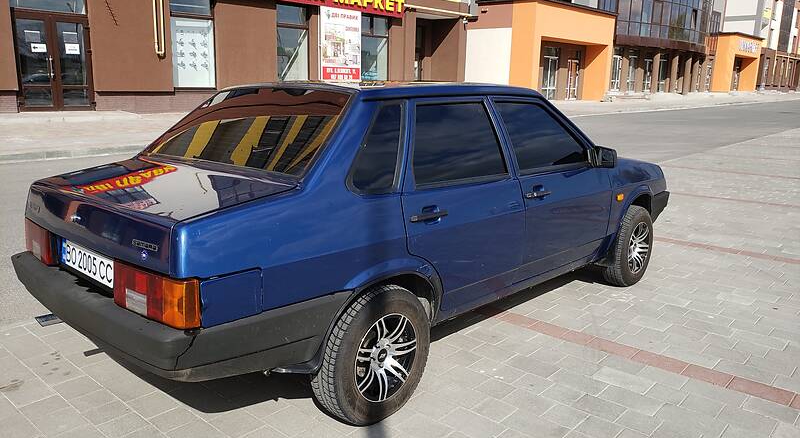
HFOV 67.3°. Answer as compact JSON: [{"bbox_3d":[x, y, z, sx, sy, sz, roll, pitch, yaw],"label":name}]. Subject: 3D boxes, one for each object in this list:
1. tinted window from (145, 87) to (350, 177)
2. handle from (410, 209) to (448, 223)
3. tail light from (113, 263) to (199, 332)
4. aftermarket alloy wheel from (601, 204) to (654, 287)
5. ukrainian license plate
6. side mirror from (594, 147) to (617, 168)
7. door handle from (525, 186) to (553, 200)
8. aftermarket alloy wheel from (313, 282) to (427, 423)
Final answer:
[{"bbox_3d":[-0.695,-0.417,2.645,1.260,0.065,0.475,10,55,42],"label":"tinted window"},{"bbox_3d":[0.120,-0.008,2.393,0.042,0.036,0.226,10,15,42],"label":"handle"},{"bbox_3d":[-0.769,0.231,1.893,0.415,0.155,0.100,10,15,42],"label":"tail light"},{"bbox_3d":[1.584,0.181,4.191,0.185,0.574,0.574,10,15,42],"label":"aftermarket alloy wheel"},{"bbox_3d":[-1.172,0.163,2.241,0.520,0.114,0.015,10,10,42],"label":"ukrainian license plate"},{"bbox_3d":[1.127,-0.348,3.354,0.090,0.116,0.160,-8,14,-36],"label":"side mirror"},{"bbox_3d":[0.691,-0.126,2.991,0.042,0.036,0.226,10,15,42],"label":"door handle"},{"bbox_3d":[-0.110,0.535,2.442,0.185,0.574,0.574,10,15,42],"label":"aftermarket alloy wheel"}]

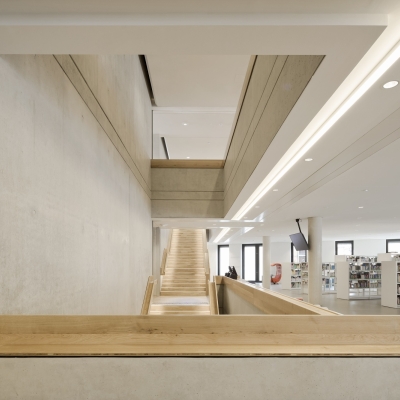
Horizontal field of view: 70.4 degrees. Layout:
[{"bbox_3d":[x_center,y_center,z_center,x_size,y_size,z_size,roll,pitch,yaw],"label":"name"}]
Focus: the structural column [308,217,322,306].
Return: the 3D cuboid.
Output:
[{"bbox_3d":[3.934,2.112,9.650,0.430,3.000,0.430,0,-6,0],"label":"structural column"}]

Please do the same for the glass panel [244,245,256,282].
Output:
[{"bbox_3d":[3.886,4.925,21.800,0.940,2.720,0.080,-3,-6,24],"label":"glass panel"}]

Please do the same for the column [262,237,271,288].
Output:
[{"bbox_3d":[3.914,3.680,16.600,0.420,3.000,0.420,0,-6,0],"label":"column"}]

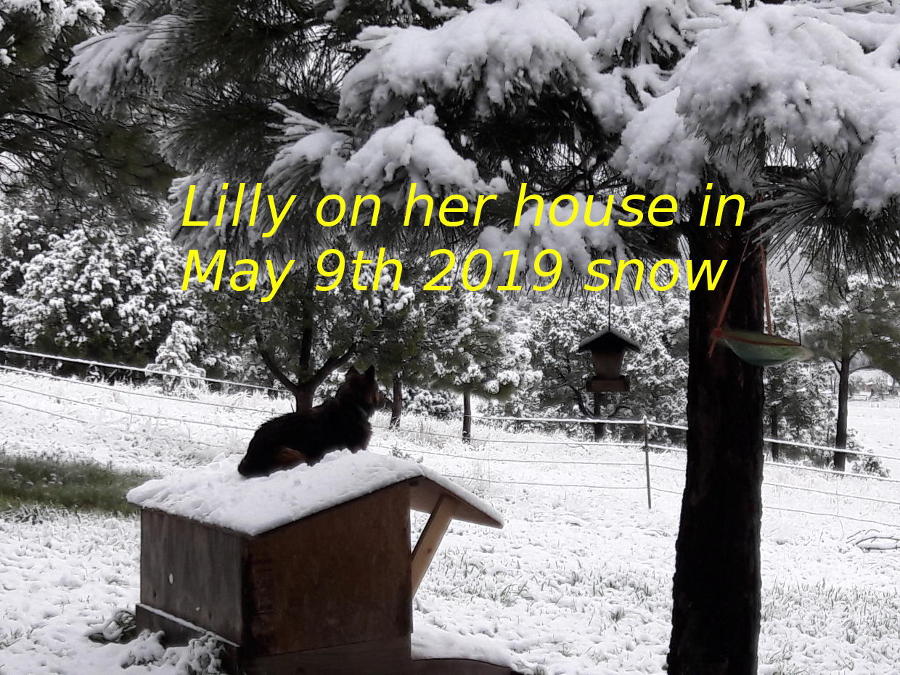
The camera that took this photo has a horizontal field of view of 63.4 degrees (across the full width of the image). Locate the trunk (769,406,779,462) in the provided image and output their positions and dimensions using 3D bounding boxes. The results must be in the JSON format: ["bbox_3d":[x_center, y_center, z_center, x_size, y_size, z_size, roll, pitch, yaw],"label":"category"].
[{"bbox_3d":[8.460,2.520,19.000,0.190,1.550,0.190,0,2,0],"label":"trunk"}]

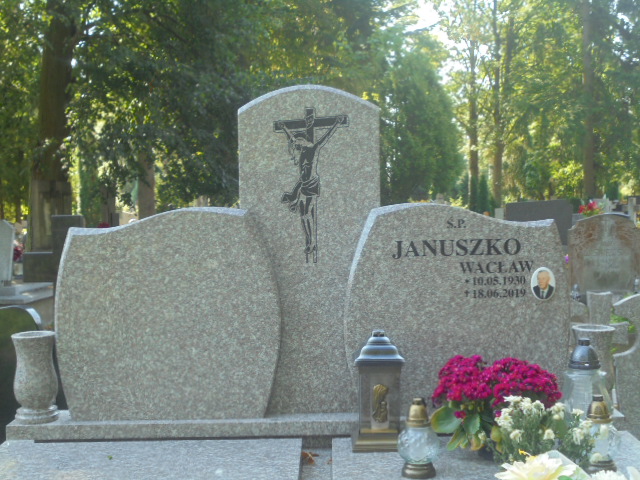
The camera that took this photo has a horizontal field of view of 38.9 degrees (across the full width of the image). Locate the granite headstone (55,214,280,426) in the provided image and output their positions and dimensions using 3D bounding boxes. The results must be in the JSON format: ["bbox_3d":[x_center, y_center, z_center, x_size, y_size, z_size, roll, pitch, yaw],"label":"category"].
[{"bbox_3d":[-0.533,0.262,3.219,0.795,0.743,0.070,-1,3,0],"label":"granite headstone"}]

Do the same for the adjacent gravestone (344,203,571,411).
[{"bbox_3d":[0.467,0.236,3.113,0.762,0.727,0.080,-1,4,0],"label":"adjacent gravestone"}]

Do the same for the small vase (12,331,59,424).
[{"bbox_3d":[-1.011,0.488,3.235,0.159,0.301,0.159,-1,3,0],"label":"small vase"}]

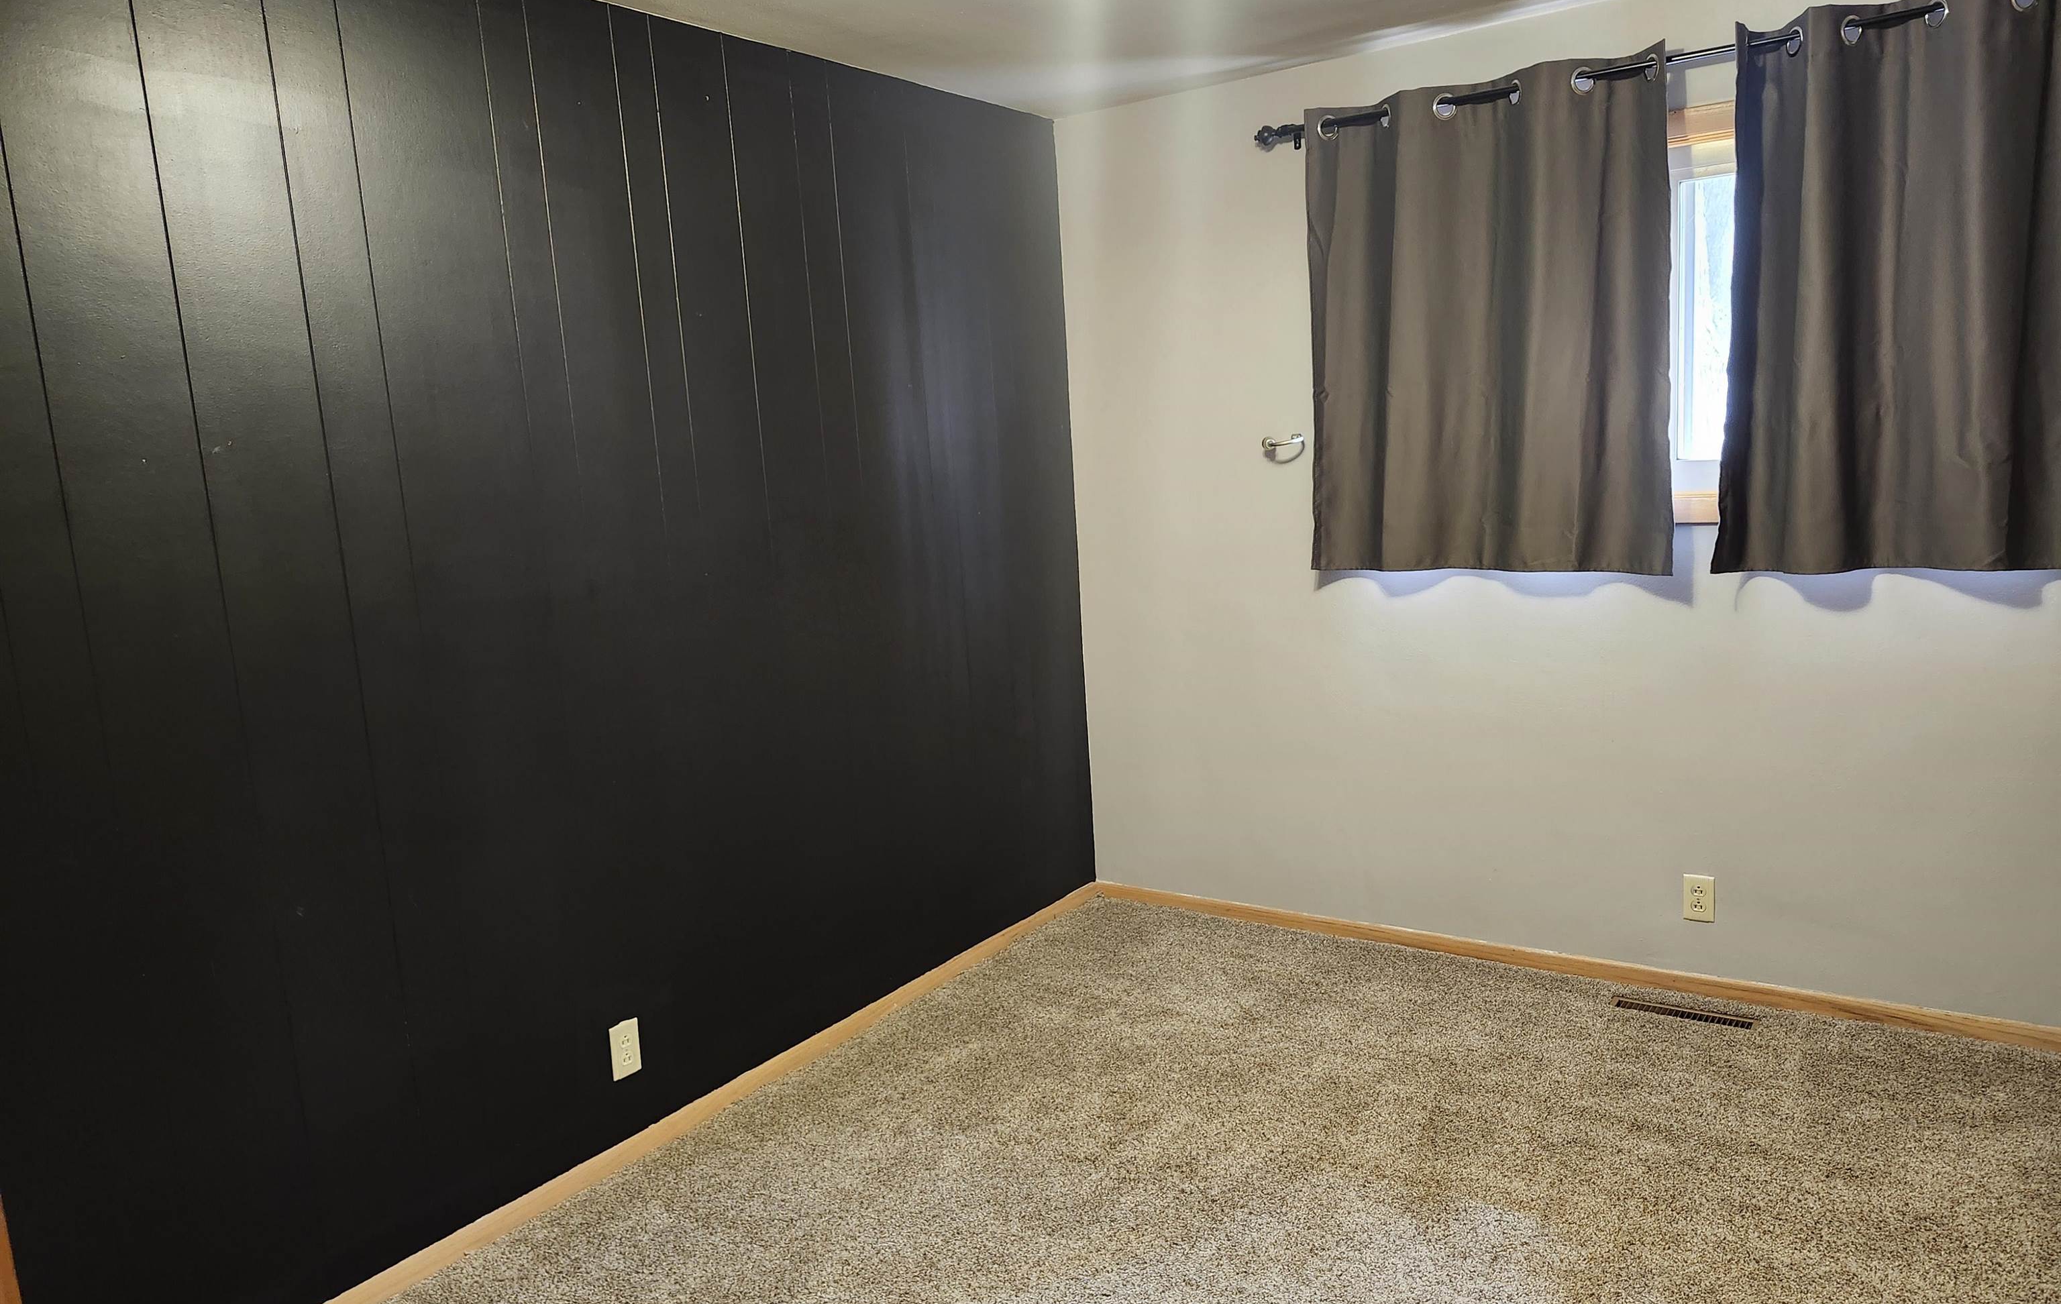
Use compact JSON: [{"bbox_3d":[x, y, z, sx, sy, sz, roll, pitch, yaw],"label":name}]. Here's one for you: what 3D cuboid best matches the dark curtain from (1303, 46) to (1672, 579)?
[{"bbox_3d":[1.073,-0.771,3.301,0.855,1.155,0.100,3,11,35],"label":"dark curtain"}]

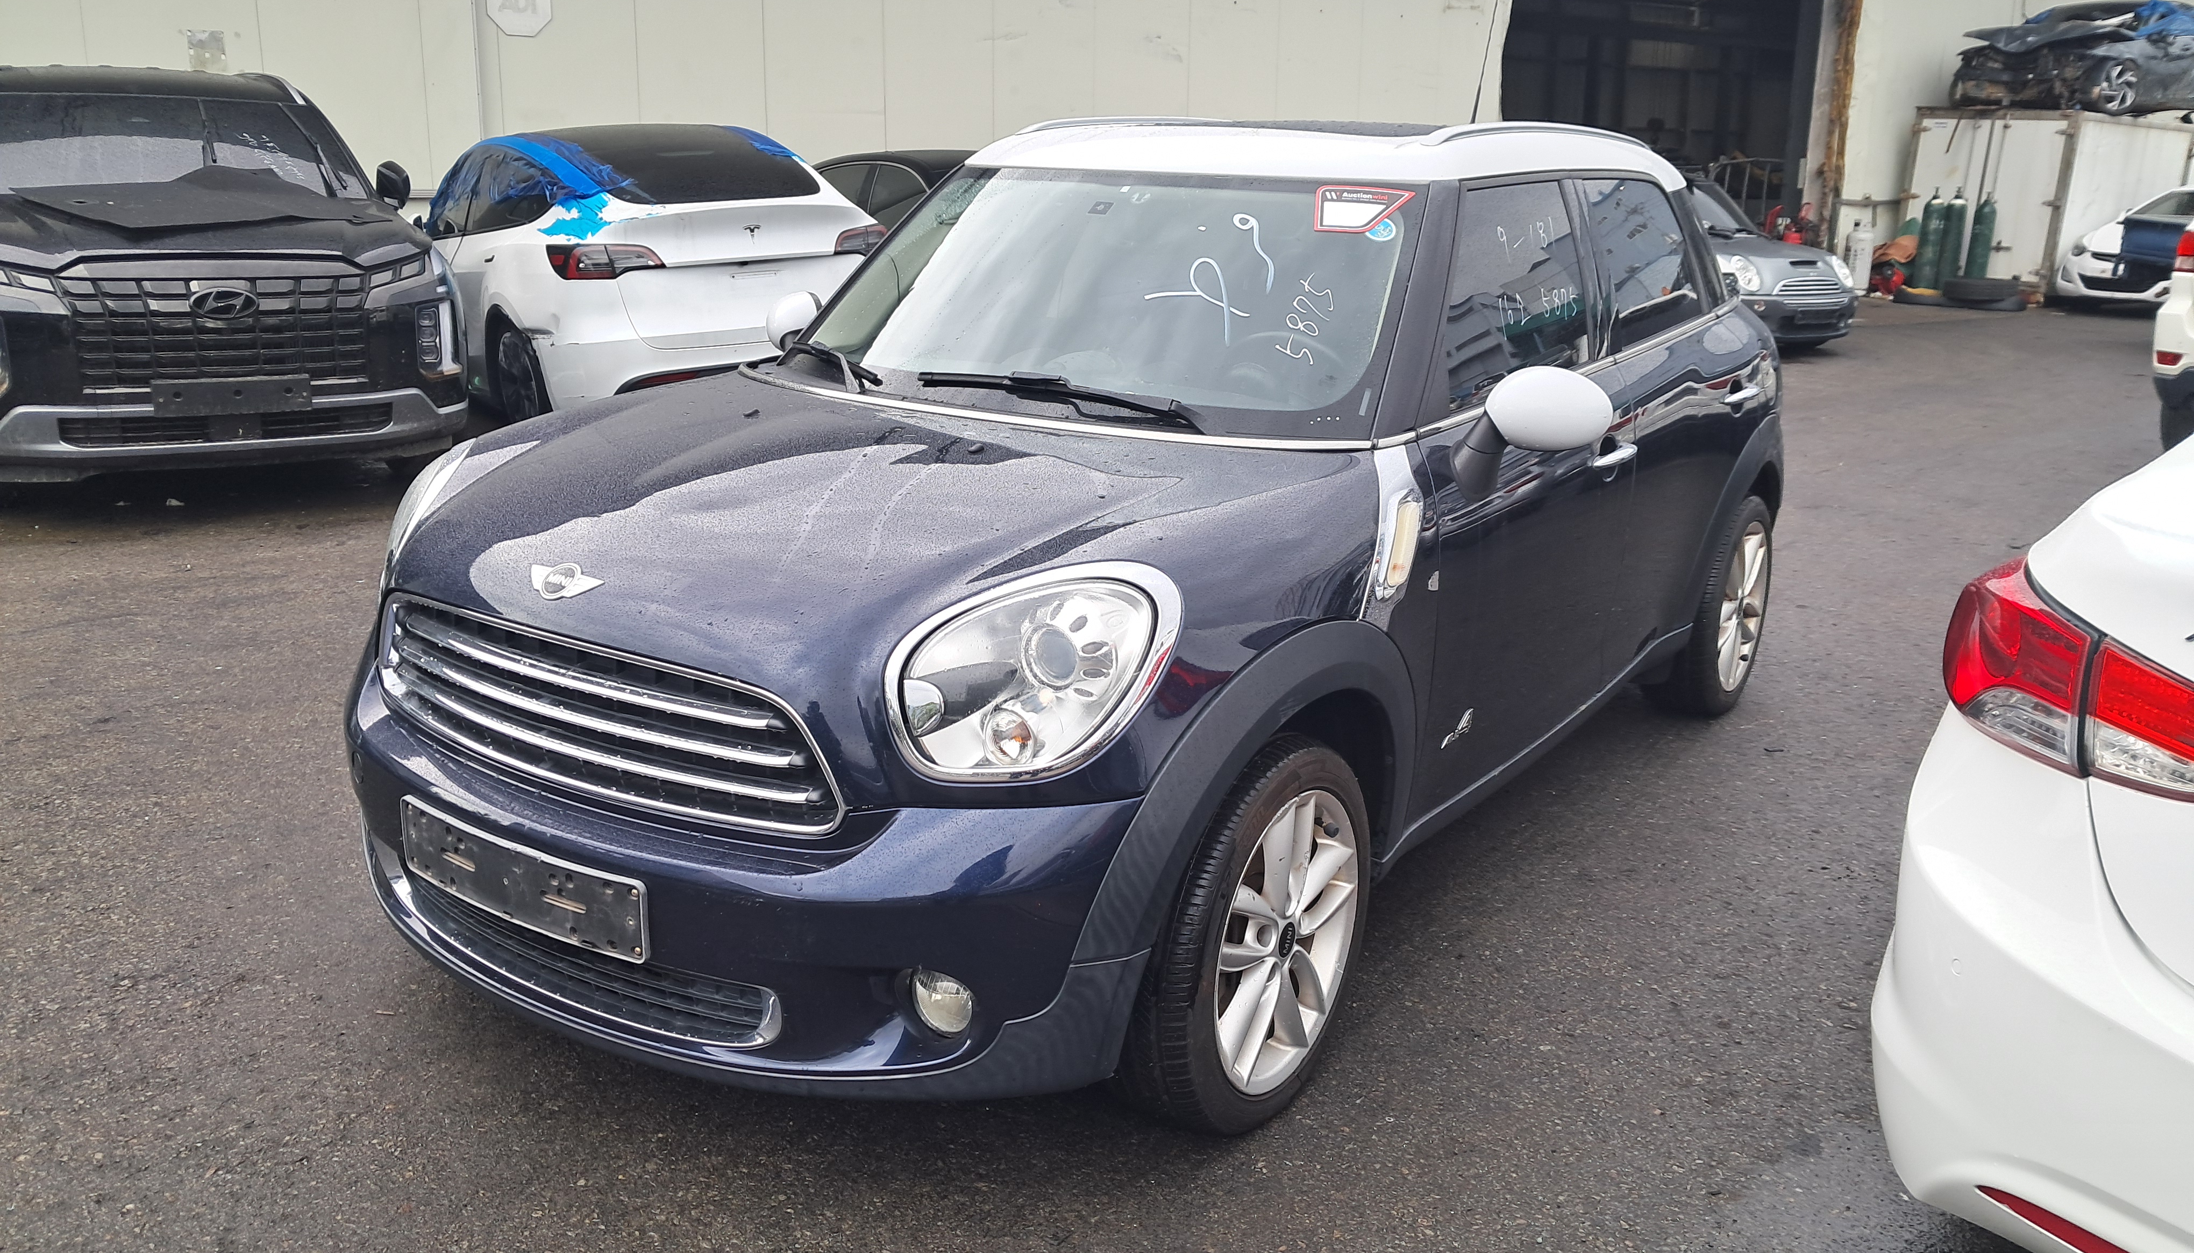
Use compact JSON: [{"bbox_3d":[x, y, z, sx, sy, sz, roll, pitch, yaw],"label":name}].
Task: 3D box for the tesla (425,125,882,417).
[{"bbox_3d":[-2.702,-2.079,9.832,1.960,1.624,4.750,-7,18,-28],"label":"tesla"}]

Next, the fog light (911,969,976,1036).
[{"bbox_3d":[-0.198,0.496,2.296,0.095,0.092,0.065,11,18,32],"label":"fog light"}]

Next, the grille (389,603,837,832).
[{"bbox_3d":[-0.769,0.112,2.438,0.990,0.225,0.115,11,18,32],"label":"grille"}]

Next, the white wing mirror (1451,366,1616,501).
[{"bbox_3d":[0.771,-0.340,2.994,0.205,0.235,0.190,11,18,32],"label":"white wing mirror"}]

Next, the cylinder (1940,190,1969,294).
[{"bbox_3d":[10.534,-4.708,21.023,0.235,1.303,0.235,9,17,25],"label":"cylinder"}]

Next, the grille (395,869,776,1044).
[{"bbox_3d":[-0.800,0.461,2.498,0.870,0.110,0.110,11,18,32],"label":"grille"}]

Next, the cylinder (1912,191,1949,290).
[{"bbox_3d":[10.323,-4.749,21.168,0.235,1.295,0.235,8,17,24],"label":"cylinder"}]

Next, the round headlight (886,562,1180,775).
[{"bbox_3d":[-0.076,0.057,2.274,0.295,0.270,0.320,11,18,32],"label":"round headlight"}]

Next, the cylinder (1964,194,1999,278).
[{"bbox_3d":[10.664,-4.576,20.649,0.235,1.254,0.235,9,17,25],"label":"cylinder"}]

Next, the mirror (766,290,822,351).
[{"bbox_3d":[-0.725,-0.642,3.959,0.205,0.235,0.190,11,18,32],"label":"mirror"}]

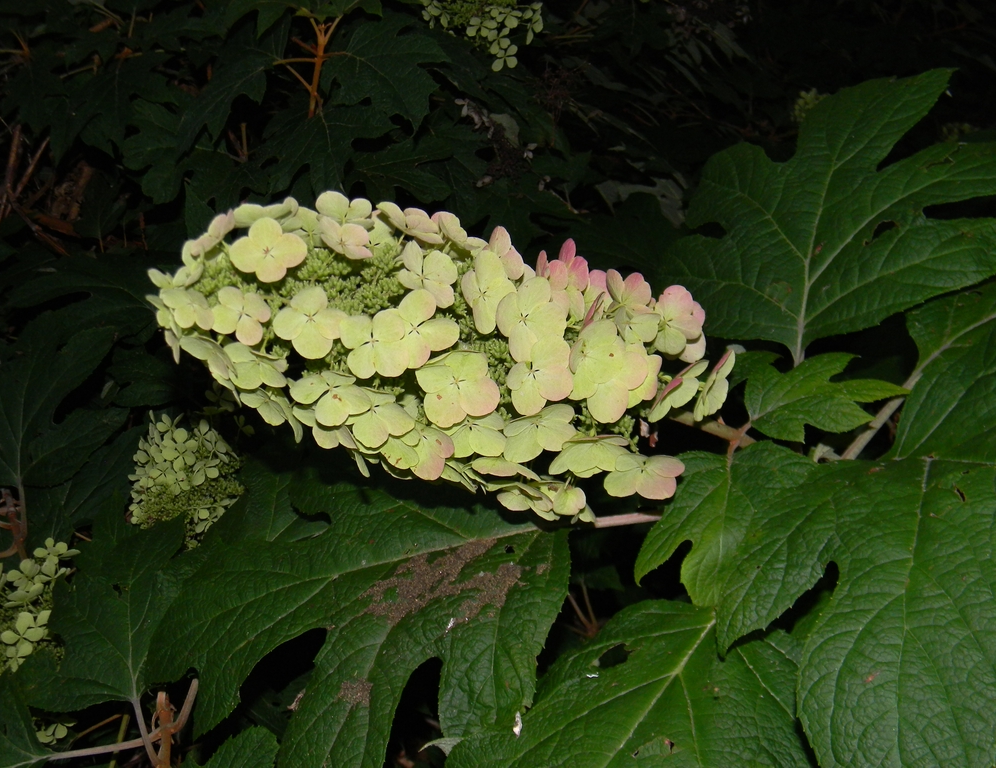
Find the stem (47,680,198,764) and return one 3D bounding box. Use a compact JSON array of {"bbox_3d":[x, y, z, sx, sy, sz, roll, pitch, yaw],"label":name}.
[{"bbox_3d":[-0.265,0.240,0.860,0.107,0.055,0.045,0,30,0],"label":"stem"}]

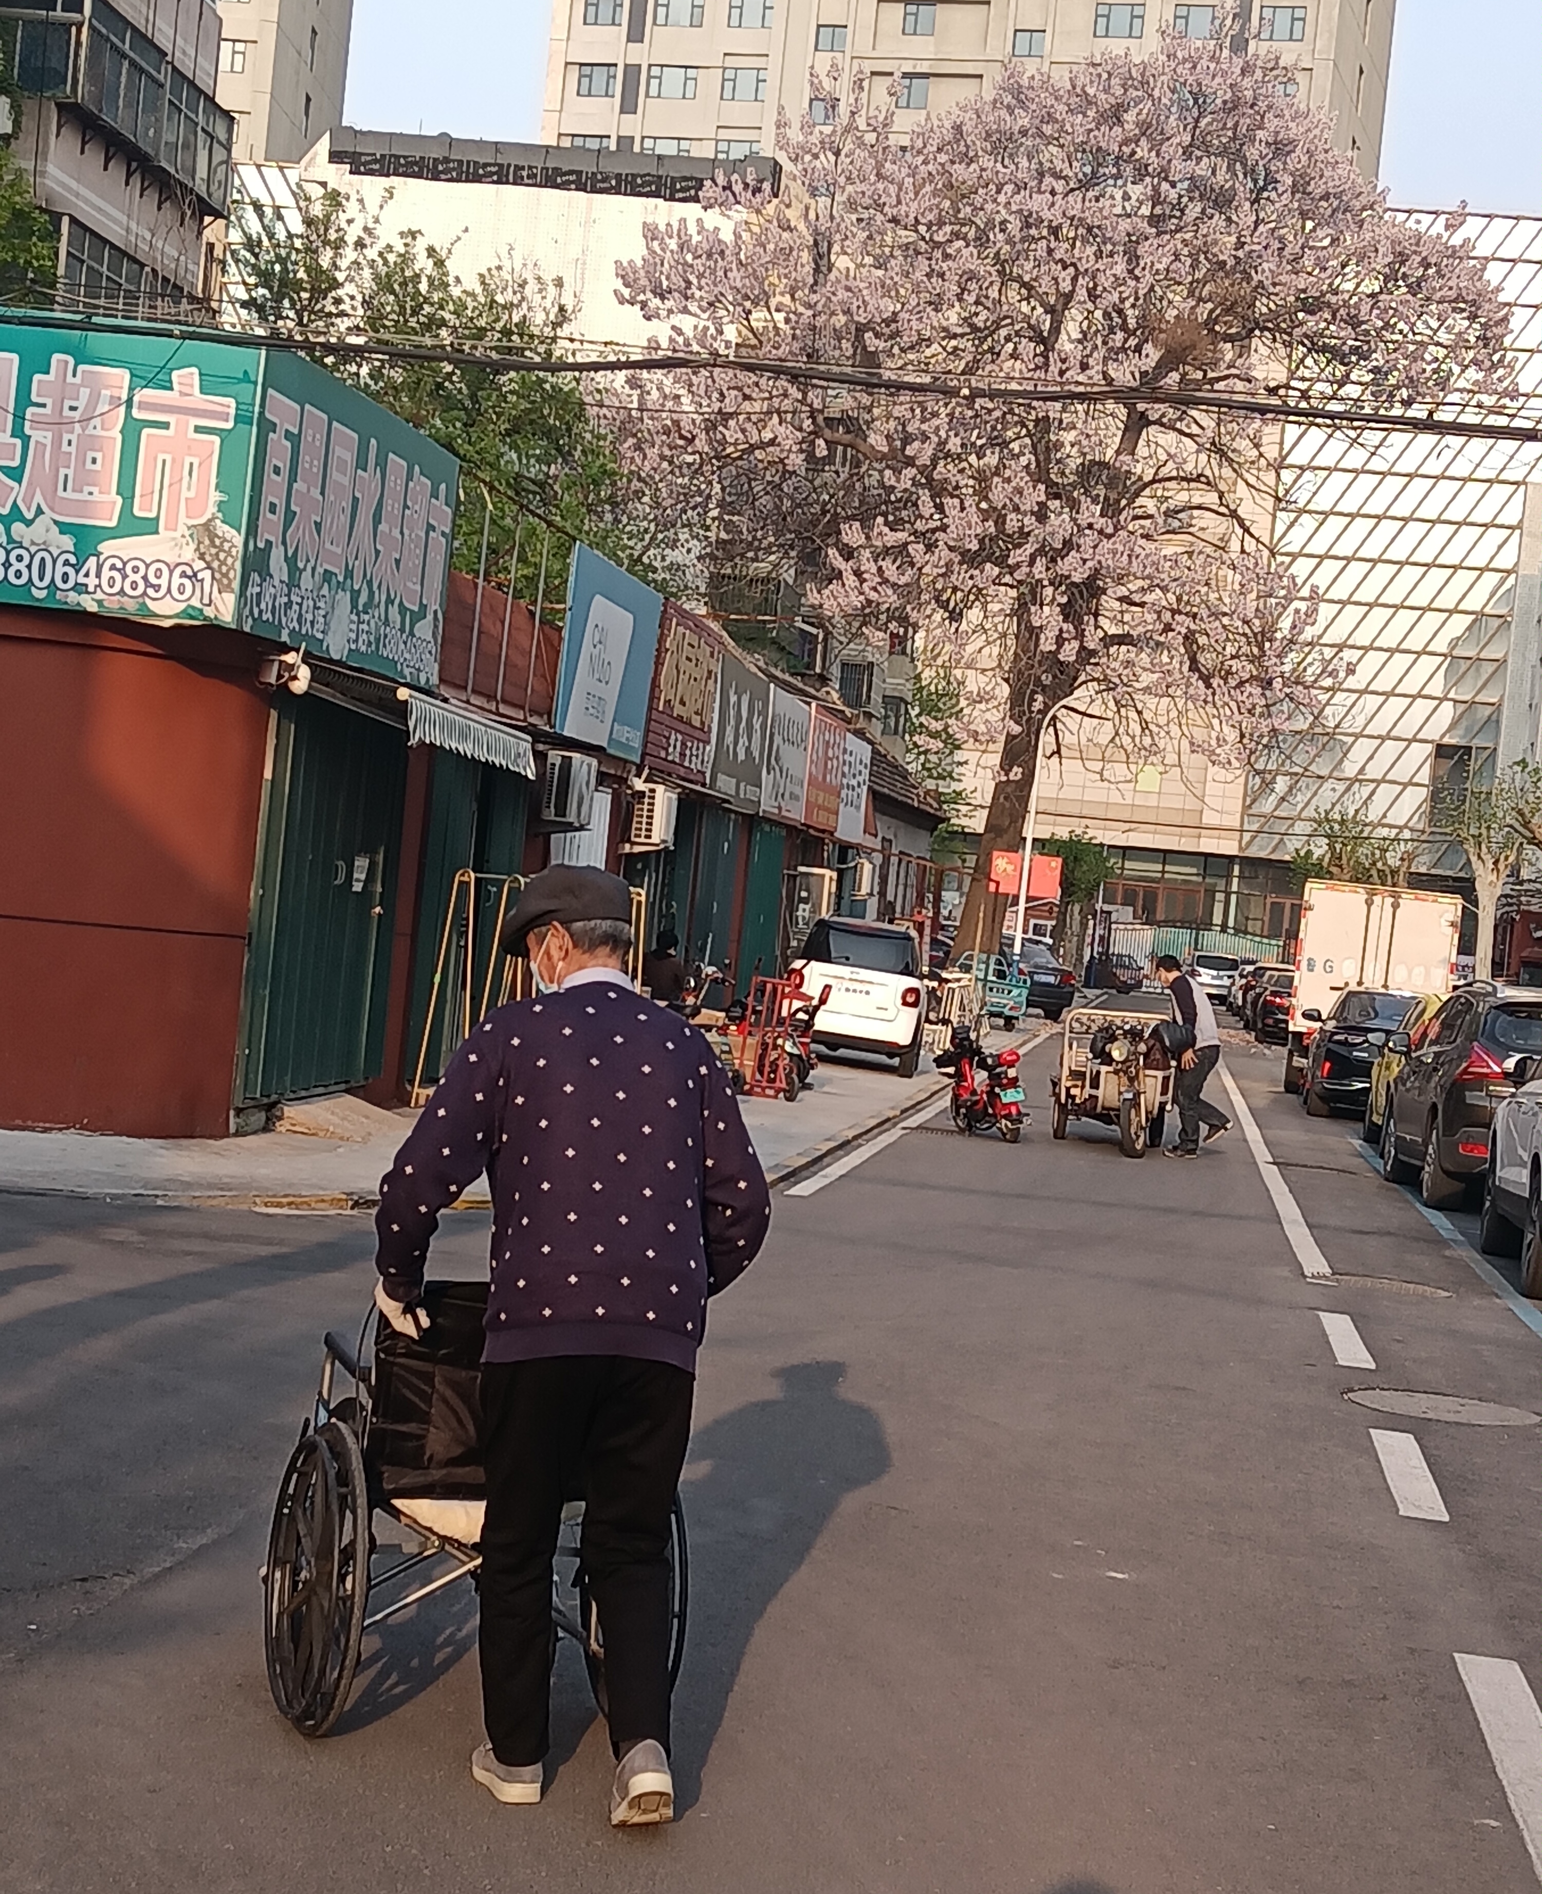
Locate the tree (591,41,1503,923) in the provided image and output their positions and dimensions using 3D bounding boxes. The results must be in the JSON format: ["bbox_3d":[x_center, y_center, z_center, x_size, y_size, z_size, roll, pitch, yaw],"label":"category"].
[{"bbox_3d":[4.511,-7.306,58.385,15.600,17.100,14.000,6,1,7],"label":"tree"}]

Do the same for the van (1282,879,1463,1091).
[{"bbox_3d":[7.868,0.607,44.428,1.950,2.660,5.300,5,1,9],"label":"van"}]

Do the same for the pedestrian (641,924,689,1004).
[{"bbox_3d":[-0.726,0.493,29.493,0.650,1.250,0.520,5,1,-33],"label":"pedestrian"}]

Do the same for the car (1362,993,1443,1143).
[{"bbox_3d":[6.441,1.191,30.853,1.780,1.480,4.300,6,1,7],"label":"car"}]

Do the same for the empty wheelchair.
[{"bbox_3d":[-0.612,1.056,6.598,0.640,0.880,1.020,5,1,-20],"label":"empty wheelchair"}]

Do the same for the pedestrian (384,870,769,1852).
[{"bbox_3d":[-0.346,0.697,5.982,0.630,1.660,0.500,5,1,-15],"label":"pedestrian"}]

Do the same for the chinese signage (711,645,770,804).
[{"bbox_3d":[-0.371,-2.350,37.415,0.090,1.461,4.559,5,1,7],"label":"chinese signage"}]

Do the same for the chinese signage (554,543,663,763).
[{"bbox_3d":[-1.391,-2.442,28.820,0.090,1.540,4.315,5,1,7],"label":"chinese signage"}]

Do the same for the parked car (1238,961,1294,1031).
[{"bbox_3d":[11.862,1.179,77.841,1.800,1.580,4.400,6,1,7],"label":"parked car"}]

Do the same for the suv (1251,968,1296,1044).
[{"bbox_3d":[10.759,1.148,68.204,1.850,1.630,4.600,5,1,7],"label":"suv"}]

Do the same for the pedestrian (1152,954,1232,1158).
[{"bbox_3d":[3.407,0.898,27.389,0.630,1.610,0.500,5,1,7],"label":"pedestrian"}]

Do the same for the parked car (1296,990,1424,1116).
[{"bbox_3d":[6.916,1.186,37.745,1.820,1.470,4.650,5,1,7],"label":"parked car"}]

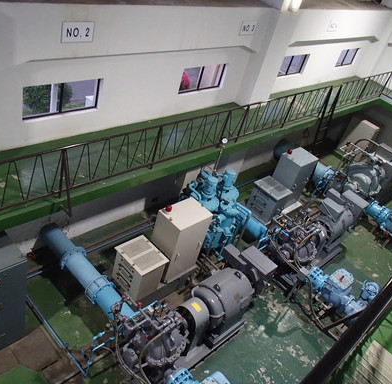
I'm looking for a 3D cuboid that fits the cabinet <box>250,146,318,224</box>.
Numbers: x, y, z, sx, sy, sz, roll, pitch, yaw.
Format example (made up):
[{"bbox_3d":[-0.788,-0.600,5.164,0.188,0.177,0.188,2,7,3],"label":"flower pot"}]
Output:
[{"bbox_3d":[2.680,-0.218,12.487,0.901,1.573,2.159,38,39,28],"label":"cabinet"}]

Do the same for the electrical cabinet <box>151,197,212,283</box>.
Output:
[{"bbox_3d":[-0.378,1.084,9.290,0.701,1.573,1.001,38,39,28],"label":"electrical cabinet"}]

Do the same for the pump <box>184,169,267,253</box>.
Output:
[{"bbox_3d":[0.822,0.488,11.040,1.716,1.659,1.859,38,39,28],"label":"pump"}]

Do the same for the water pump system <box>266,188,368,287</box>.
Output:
[{"bbox_3d":[3.497,1.234,11.663,1.466,1.073,4.111,38,39,28],"label":"water pump system"}]

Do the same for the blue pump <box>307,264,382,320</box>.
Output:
[{"bbox_3d":[3.545,2.331,10.210,1.359,0.751,1.073,38,39,28],"label":"blue pump"}]

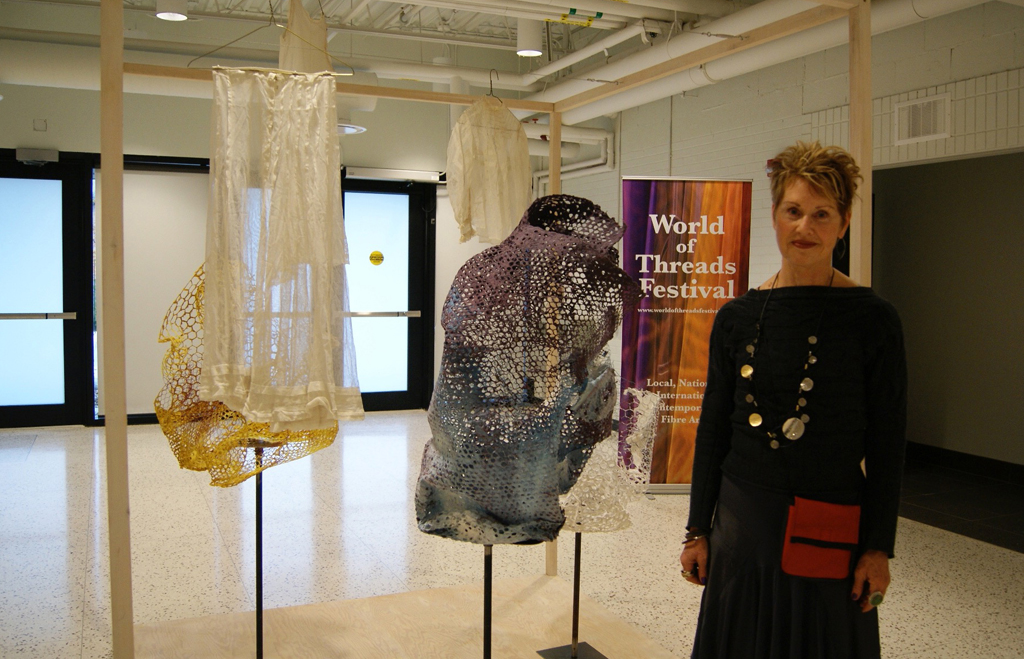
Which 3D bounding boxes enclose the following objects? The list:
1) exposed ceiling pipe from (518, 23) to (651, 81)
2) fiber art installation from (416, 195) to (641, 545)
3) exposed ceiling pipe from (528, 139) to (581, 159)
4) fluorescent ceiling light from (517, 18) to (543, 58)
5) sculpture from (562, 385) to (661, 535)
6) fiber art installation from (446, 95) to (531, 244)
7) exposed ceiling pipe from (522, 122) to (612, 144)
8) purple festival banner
[{"bbox_3d":[0.594,-2.402,7.400,0.115,0.115,1.900,-1,4,-25],"label":"exposed ceiling pipe"},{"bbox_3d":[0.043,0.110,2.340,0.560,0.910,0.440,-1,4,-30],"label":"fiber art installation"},{"bbox_3d":[0.393,-1.666,7.900,0.560,0.160,0.160,-1,4,-25],"label":"exposed ceiling pipe"},{"bbox_3d":[0.148,-2.470,7.220,0.215,0.360,0.215,1,4,0],"label":"fluorescent ceiling light"},{"bbox_3d":[0.320,0.436,3.050,0.430,0.580,0.380,-1,4,-20],"label":"sculpture"},{"bbox_3d":[-0.083,-0.603,3.180,0.340,0.555,0.150,-2,4,-31],"label":"fiber art installation"},{"bbox_3d":[0.482,-1.734,7.550,0.900,0.130,0.130,-1,4,-25],"label":"exposed ceiling pipe"},{"bbox_3d":[1.115,0.038,5.470,0.840,2.030,0.100,0,4,-5],"label":"purple festival banner"}]

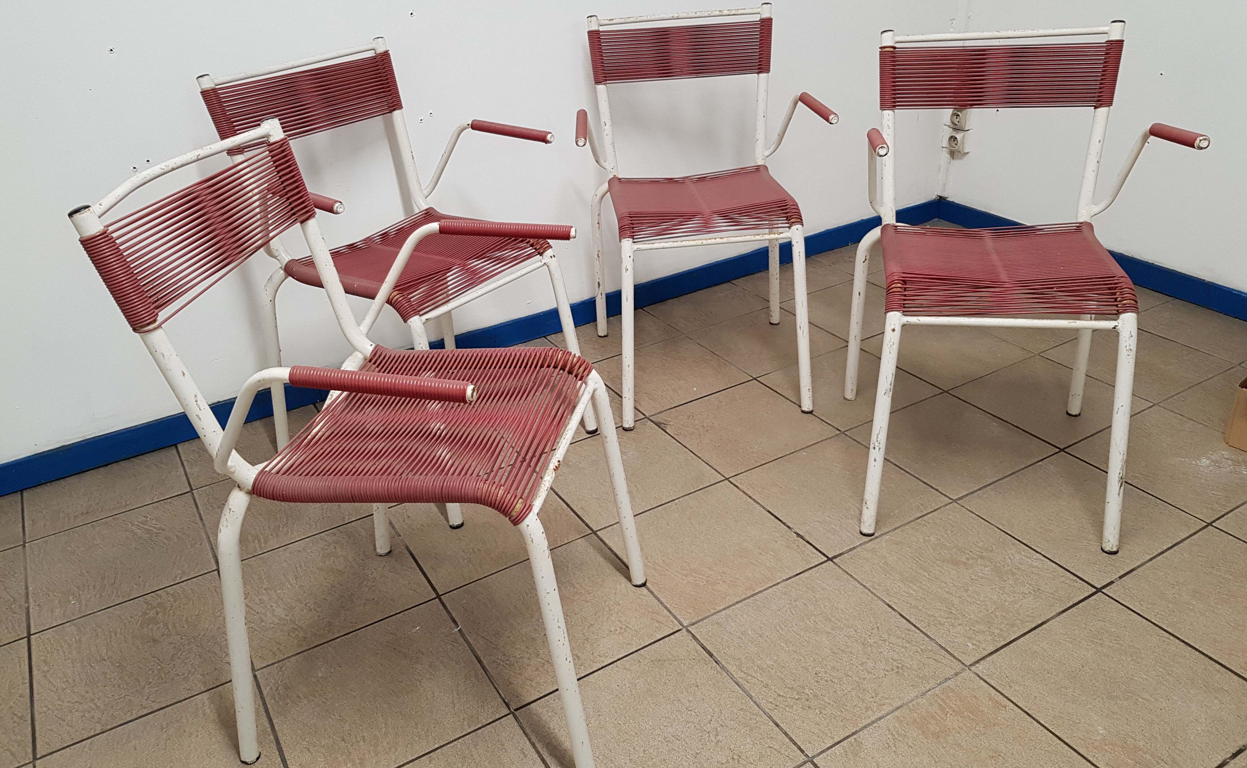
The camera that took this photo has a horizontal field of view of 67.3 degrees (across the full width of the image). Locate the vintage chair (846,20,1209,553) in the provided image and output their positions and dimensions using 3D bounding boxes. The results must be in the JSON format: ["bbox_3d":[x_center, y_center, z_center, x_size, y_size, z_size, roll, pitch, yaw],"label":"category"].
[{"bbox_3d":[0.671,-0.194,1.701,0.508,0.809,0.538,3,29,11],"label":"vintage chair"}]

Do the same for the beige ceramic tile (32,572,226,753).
[{"bbox_3d":[-0.790,0.443,1.528,0.302,0.010,0.297,-18,32,-25],"label":"beige ceramic tile"}]

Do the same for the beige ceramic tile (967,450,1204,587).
[{"bbox_3d":[0.836,0.239,1.723,0.302,0.010,0.297,-18,32,-25],"label":"beige ceramic tile"}]

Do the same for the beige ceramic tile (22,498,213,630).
[{"bbox_3d":[-0.945,0.326,1.760,0.302,0.010,0.297,-18,32,-25],"label":"beige ceramic tile"}]

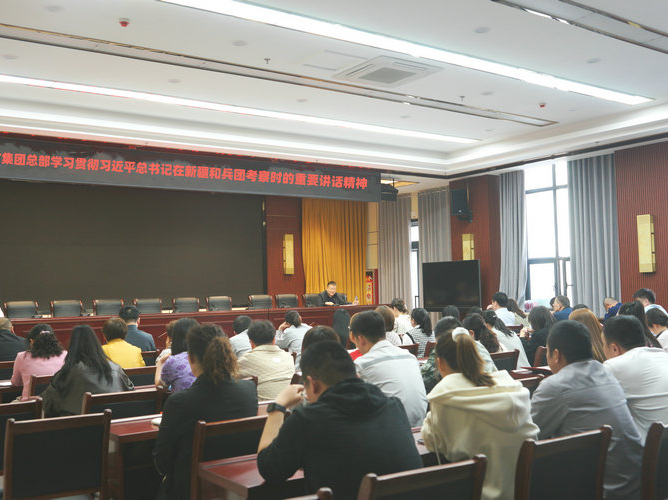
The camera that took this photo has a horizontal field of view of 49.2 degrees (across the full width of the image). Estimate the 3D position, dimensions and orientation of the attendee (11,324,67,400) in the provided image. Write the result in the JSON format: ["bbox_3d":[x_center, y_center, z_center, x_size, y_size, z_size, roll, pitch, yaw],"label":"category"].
[{"bbox_3d":[-2.135,1.179,5.280,0.480,1.272,0.720,1,-3,-34],"label":"attendee"}]

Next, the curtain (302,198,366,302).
[{"bbox_3d":[0.030,0.401,15.165,1.653,2.950,0.200,1,-3,-36],"label":"curtain"}]

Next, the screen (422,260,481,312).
[{"bbox_3d":[1.858,0.576,11.500,0.080,0.820,1.430,0,-3,-29],"label":"screen"}]

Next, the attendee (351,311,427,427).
[{"bbox_3d":[0.294,1.064,4.413,0.540,1.360,0.820,1,-3,-35],"label":"attendee"}]

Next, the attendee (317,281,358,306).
[{"bbox_3d":[0.082,1.097,12.258,0.600,1.220,0.720,1,-3,-36],"label":"attendee"}]

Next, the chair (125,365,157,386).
[{"bbox_3d":[-1.513,1.375,5.715,0.460,0.950,0.540,1,-3,-35],"label":"chair"}]

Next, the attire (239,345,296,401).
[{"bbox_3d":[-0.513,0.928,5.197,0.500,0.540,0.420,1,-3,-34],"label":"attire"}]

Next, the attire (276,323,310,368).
[{"bbox_3d":[-0.404,1.070,7.655,0.500,0.620,0.420,0,-3,-21],"label":"attire"}]

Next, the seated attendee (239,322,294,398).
[{"bbox_3d":[-0.525,1.116,5.099,0.520,1.260,0.750,1,-3,-36],"label":"seated attendee"}]

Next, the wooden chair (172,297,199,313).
[{"bbox_3d":[-2.098,1.186,10.821,0.530,1.000,0.600,1,-3,-36],"label":"wooden chair"}]

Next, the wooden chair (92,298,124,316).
[{"bbox_3d":[-3.251,1.252,10.810,0.580,1.020,0.600,1,-3,-35],"label":"wooden chair"}]

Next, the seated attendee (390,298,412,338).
[{"bbox_3d":[0.765,1.287,9.112,0.460,1.350,0.750,1,-3,-35],"label":"seated attendee"}]

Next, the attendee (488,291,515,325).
[{"bbox_3d":[2.292,1.286,9.939,0.500,1.397,0.750,1,-3,-34],"label":"attendee"}]

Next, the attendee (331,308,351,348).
[{"bbox_3d":[0.069,1.328,8.641,0.460,1.270,0.750,1,-3,-35],"label":"attendee"}]

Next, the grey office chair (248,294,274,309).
[{"bbox_3d":[-1.140,1.278,12.577,0.560,1.000,0.600,1,-3,-34],"label":"grey office chair"}]

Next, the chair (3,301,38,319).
[{"bbox_3d":[-4.003,1.162,9.453,0.530,1.000,0.600,1,-3,-36],"label":"chair"}]

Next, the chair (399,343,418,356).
[{"bbox_3d":[0.512,1.405,7.147,0.460,0.950,0.540,1,-3,-35],"label":"chair"}]

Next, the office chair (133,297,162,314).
[{"bbox_3d":[-2.843,1.250,11.477,0.560,1.000,0.600,1,-3,-34],"label":"office chair"}]

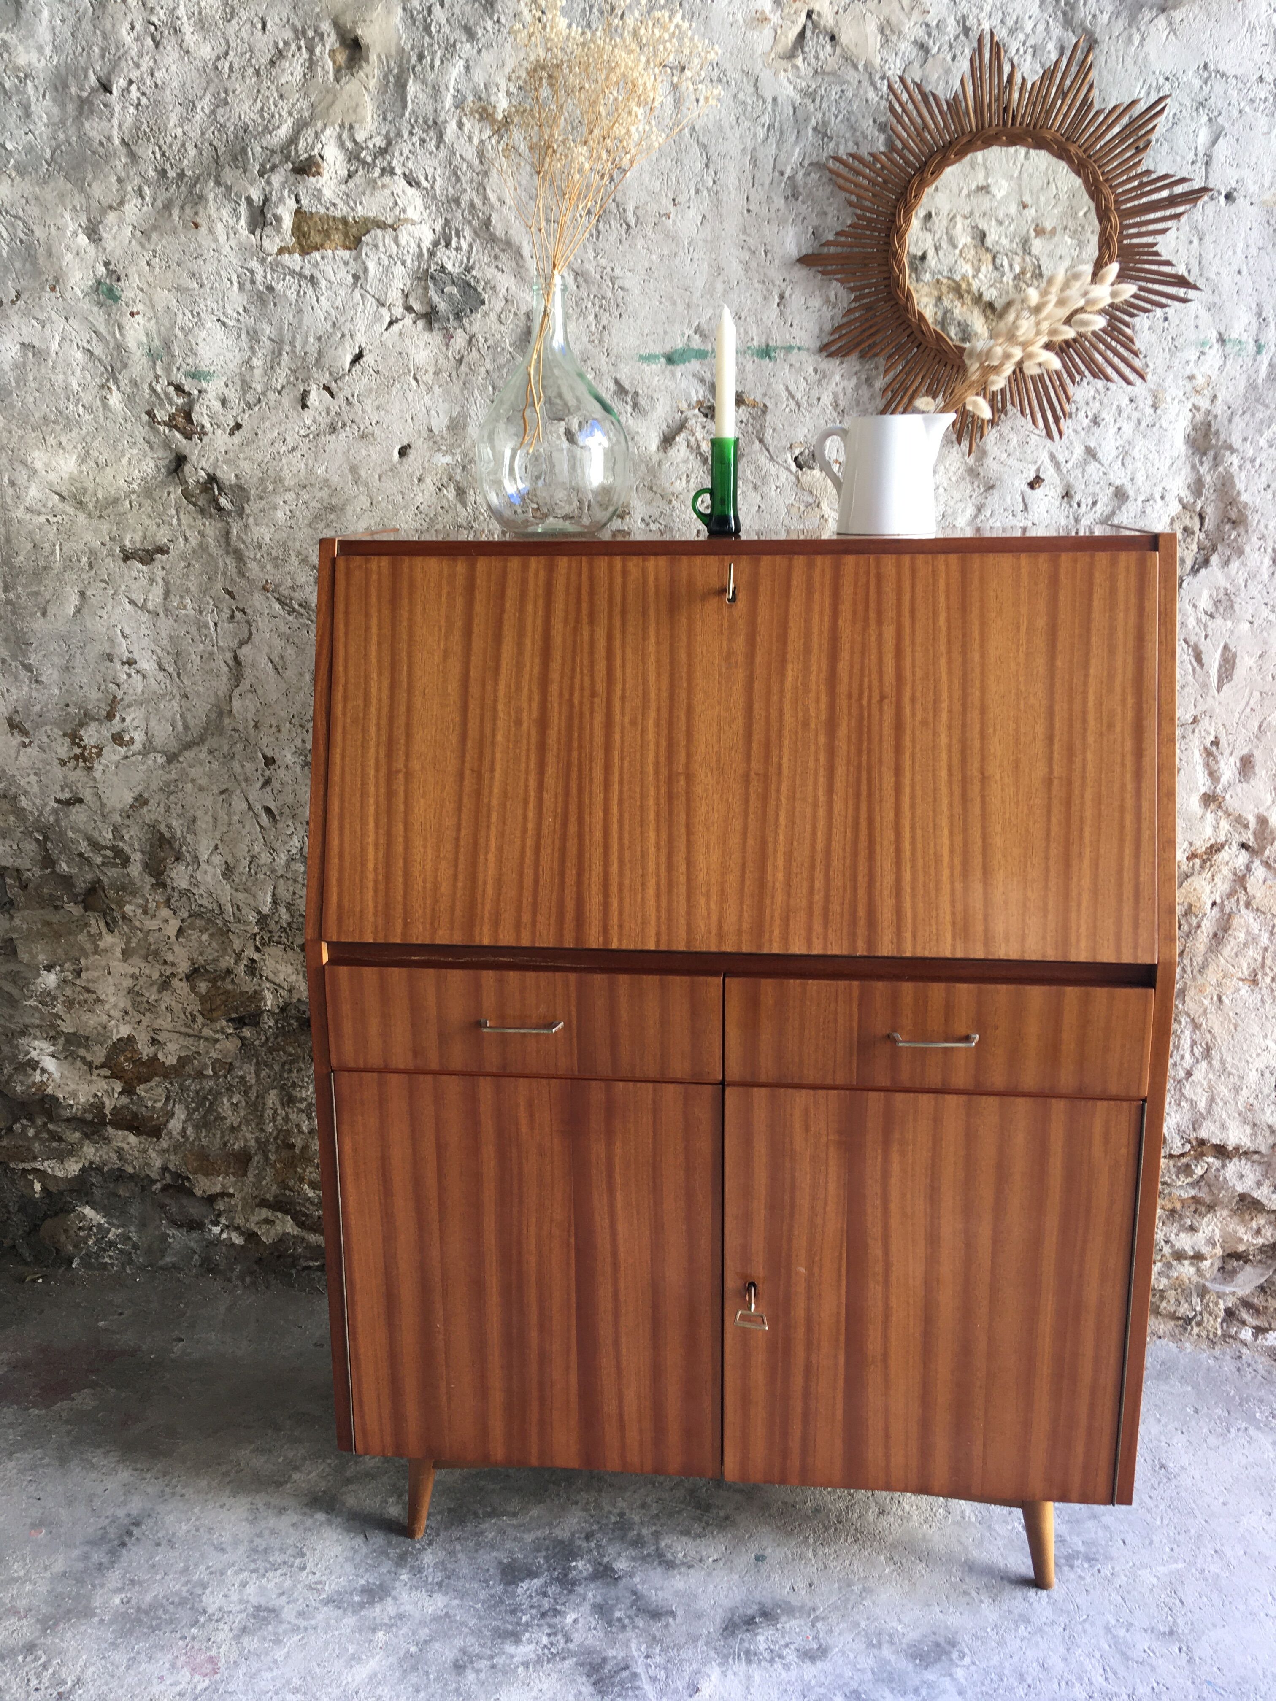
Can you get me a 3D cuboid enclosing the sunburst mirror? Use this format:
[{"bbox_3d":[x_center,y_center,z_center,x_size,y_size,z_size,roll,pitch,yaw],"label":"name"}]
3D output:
[{"bbox_3d":[0.448,-0.750,1.772,0.491,0.484,0.040,1,14,6],"label":"sunburst mirror"}]

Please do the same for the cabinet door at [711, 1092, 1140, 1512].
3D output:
[{"bbox_3d":[0.310,0.486,1.551,0.432,0.481,0.022,1,14,6],"label":"cabinet door"}]

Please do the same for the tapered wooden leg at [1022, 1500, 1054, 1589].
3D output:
[{"bbox_3d":[0.462,0.790,1.647,0.036,0.127,0.036,-8,5,8],"label":"tapered wooden leg"}]

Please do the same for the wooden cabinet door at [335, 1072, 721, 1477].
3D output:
[{"bbox_3d":[-0.121,0.476,1.598,0.430,0.479,0.022,1,14,6],"label":"wooden cabinet door"}]

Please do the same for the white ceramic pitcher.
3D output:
[{"bbox_3d":[0.280,-0.428,1.626,0.157,0.131,0.113,1,14,6],"label":"white ceramic pitcher"}]

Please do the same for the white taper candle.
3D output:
[{"bbox_3d":[0.099,-0.529,1.616,0.022,0.165,0.022,1,14,6],"label":"white taper candle"}]

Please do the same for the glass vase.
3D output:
[{"bbox_3d":[-0.099,-0.511,1.653,0.182,0.288,0.182,1,14,6],"label":"glass vase"}]

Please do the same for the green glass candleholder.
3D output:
[{"bbox_3d":[0.091,-0.420,1.645,0.057,0.110,0.038,1,14,6],"label":"green glass candleholder"}]

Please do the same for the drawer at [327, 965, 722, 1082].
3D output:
[{"bbox_3d":[-0.108,0.152,1.644,0.425,0.118,0.312,1,14,6],"label":"drawer"}]

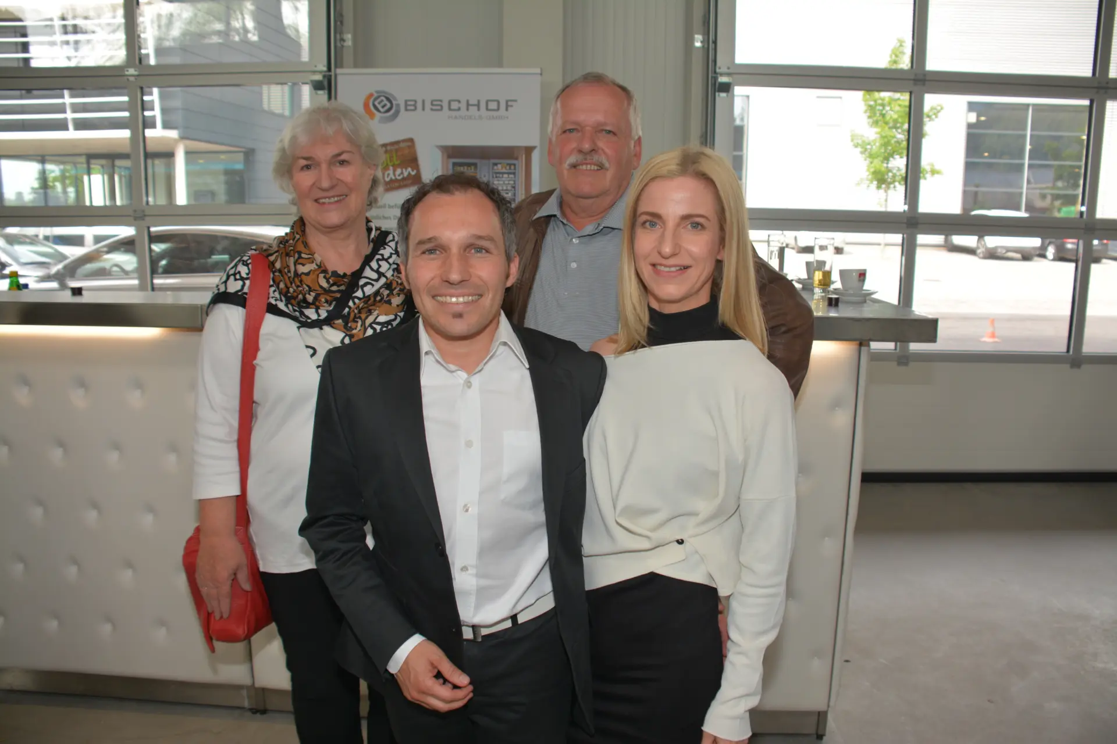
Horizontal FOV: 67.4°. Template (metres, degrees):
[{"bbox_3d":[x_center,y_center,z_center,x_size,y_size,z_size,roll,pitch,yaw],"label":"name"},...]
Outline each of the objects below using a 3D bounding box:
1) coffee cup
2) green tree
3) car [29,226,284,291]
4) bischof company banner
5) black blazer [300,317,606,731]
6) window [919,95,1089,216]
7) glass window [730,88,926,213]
[{"bbox_3d":[0.904,-0.283,2.570,0.085,0.070,0.100,1,10,0],"label":"coffee cup"},{"bbox_3d":[10.397,-6.988,26.171,2.900,6.600,2.900,1,10,0],"label":"green tree"},{"bbox_3d":[-3.900,-0.827,8.809,4.500,1.450,1.800,1,10,0],"label":"car"},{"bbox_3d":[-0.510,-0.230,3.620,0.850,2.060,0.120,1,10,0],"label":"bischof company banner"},{"bbox_3d":[-0.159,0.262,1.408,0.510,0.710,0.310,-1,10,-11],"label":"black blazer"},{"bbox_3d":[2.419,-1.173,4.551,0.940,0.640,0.060,1,10,0],"label":"window"},{"bbox_3d":[1.449,-1.201,4.529,0.980,0.640,0.060,1,10,0],"label":"glass window"}]

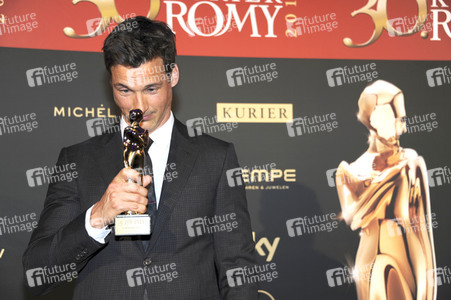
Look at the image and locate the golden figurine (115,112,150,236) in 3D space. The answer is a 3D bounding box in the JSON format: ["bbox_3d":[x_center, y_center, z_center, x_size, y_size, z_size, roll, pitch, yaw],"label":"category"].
[{"bbox_3d":[-0.194,0.051,1.800,0.076,0.275,0.070,1,-6,-3],"label":"golden figurine"}]

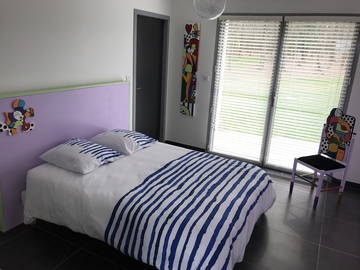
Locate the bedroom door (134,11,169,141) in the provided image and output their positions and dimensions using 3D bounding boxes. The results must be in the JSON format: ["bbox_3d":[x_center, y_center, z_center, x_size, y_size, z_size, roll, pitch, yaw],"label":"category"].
[{"bbox_3d":[-0.472,-0.744,4.543,0.100,2.100,0.910,12,18,27],"label":"bedroom door"}]

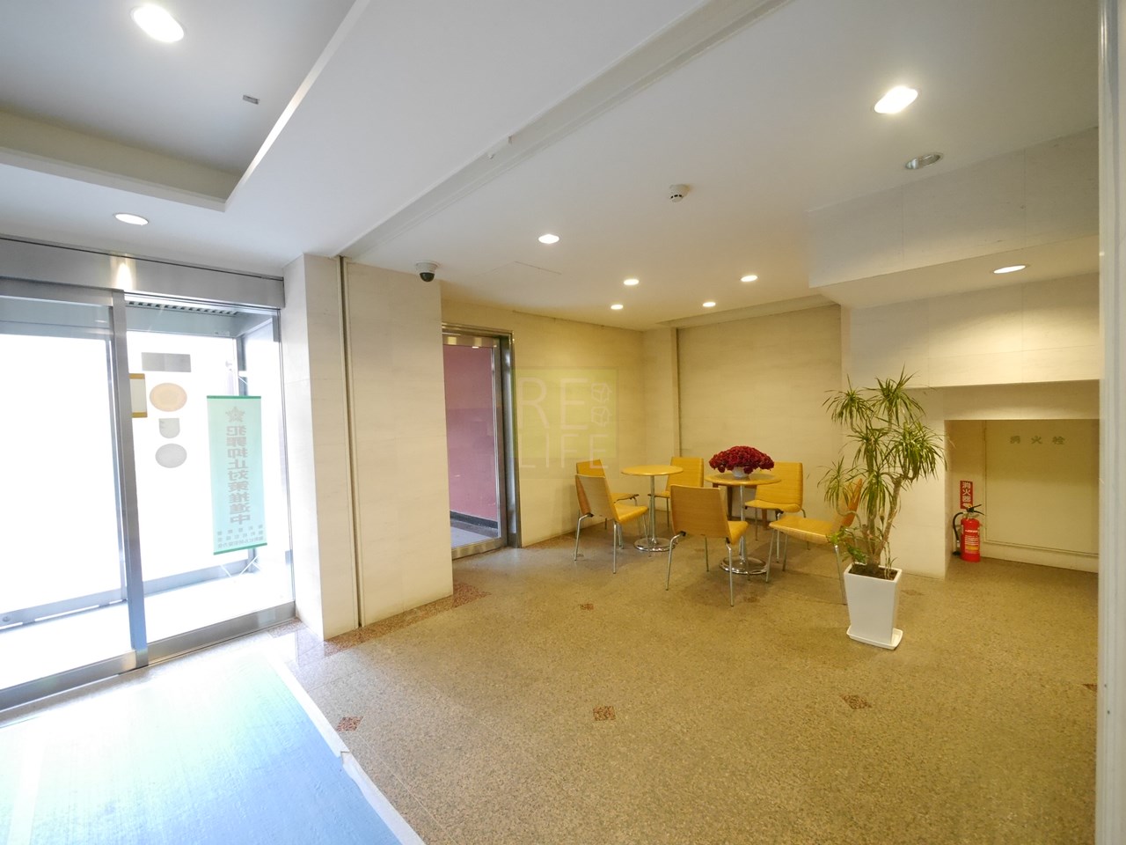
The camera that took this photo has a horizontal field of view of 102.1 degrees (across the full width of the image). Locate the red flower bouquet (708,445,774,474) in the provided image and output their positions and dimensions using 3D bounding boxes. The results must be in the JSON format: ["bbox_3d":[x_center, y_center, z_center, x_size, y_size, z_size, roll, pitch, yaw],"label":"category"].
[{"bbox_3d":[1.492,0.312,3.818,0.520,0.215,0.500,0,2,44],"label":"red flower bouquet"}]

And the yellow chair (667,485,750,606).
[{"bbox_3d":[1.122,0.838,3.408,0.485,0.776,0.560,0,2,41],"label":"yellow chair"}]

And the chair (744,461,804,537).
[{"bbox_3d":[1.894,0.781,4.143,0.480,0.790,0.560,0,2,44],"label":"chair"}]

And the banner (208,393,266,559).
[{"bbox_3d":[-2.073,0.326,2.909,0.020,0.977,0.282,0,3,44],"label":"banner"}]

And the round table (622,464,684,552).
[{"bbox_3d":[0.893,0.838,4.468,0.605,0.724,0.605,-2,2,0],"label":"round table"}]

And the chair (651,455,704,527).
[{"bbox_3d":[1.174,0.794,4.759,0.485,0.776,0.560,0,3,44],"label":"chair"}]

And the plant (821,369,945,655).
[{"bbox_3d":[1.789,0.463,2.577,0.560,1.530,0.550,0,2,44],"label":"plant"}]

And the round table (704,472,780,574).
[{"bbox_3d":[1.514,0.832,3.831,0.600,0.735,0.600,-2,2,0],"label":"round table"}]

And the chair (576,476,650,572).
[{"bbox_3d":[0.460,0.839,4.077,0.560,0.776,0.485,-3,2,-39],"label":"chair"}]

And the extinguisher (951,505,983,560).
[{"bbox_3d":[3.361,0.908,3.773,0.195,0.460,0.135,0,2,39],"label":"extinguisher"}]

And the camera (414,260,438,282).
[{"bbox_3d":[-0.892,-0.986,3.005,0.150,0.108,0.150,-3,2,-32],"label":"camera"}]

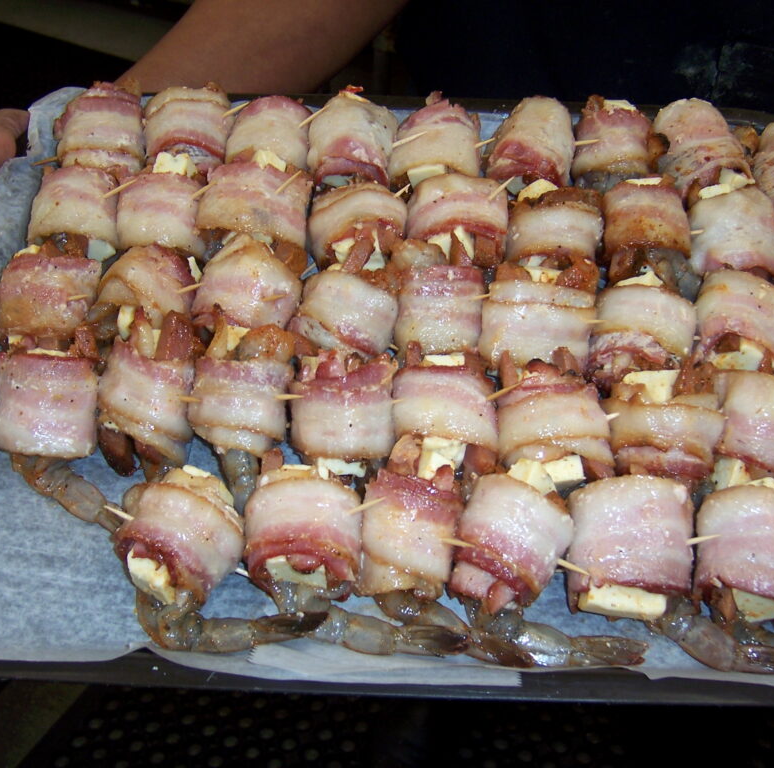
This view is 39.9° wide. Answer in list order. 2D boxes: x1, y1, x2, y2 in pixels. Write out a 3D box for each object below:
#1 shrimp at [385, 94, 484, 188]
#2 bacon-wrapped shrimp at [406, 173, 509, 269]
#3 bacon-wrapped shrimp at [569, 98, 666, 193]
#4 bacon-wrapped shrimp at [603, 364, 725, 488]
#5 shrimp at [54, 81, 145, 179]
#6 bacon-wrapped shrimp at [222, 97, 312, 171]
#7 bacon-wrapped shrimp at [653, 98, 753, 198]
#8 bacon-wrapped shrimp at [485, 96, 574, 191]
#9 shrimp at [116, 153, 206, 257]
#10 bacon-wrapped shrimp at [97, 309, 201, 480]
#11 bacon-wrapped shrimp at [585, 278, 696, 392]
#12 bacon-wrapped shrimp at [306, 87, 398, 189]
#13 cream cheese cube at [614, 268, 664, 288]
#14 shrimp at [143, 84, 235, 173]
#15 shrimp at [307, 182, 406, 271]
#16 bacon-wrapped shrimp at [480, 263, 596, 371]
[{"bbox_3d":[0.025,-0.127,0.564,0.045,0.035,0.045,2,60,0],"label":"shrimp"},{"bbox_3d":[0.037,-0.082,0.564,0.053,0.040,0.044,1,64,-1],"label":"bacon-wrapped shrimp"},{"bbox_3d":[0.121,-0.125,0.564,0.043,0.035,0.043,-3,60,-2],"label":"bacon-wrapped shrimp"},{"bbox_3d":[0.123,0.020,0.479,0.050,0.037,0.047,2,60,0],"label":"bacon-wrapped shrimp"},{"bbox_3d":[-0.151,-0.132,0.563,0.044,0.035,0.044,-5,60,-4],"label":"shrimp"},{"bbox_3d":[-0.062,-0.124,0.561,0.043,0.035,0.044,2,60,0],"label":"bacon-wrapped shrimp"},{"bbox_3d":[0.165,-0.120,0.561,0.042,0.036,0.046,-9,61,-6],"label":"bacon-wrapped shrimp"},{"bbox_3d":[0.078,-0.128,0.588,0.046,0.040,0.043,9,64,2],"label":"bacon-wrapped shrimp"},{"bbox_3d":[-0.119,-0.091,0.564,0.046,0.040,0.047,-1,64,-3],"label":"shrimp"},{"bbox_3d":[-0.116,0.005,0.517,0.047,0.040,0.068,1,64,-1],"label":"bacon-wrapped shrimp"},{"bbox_3d":[0.119,-0.019,0.502,0.047,0.036,0.046,9,60,4],"label":"bacon-wrapped shrimp"},{"bbox_3d":[-0.018,-0.127,0.562,0.044,0.036,0.045,2,60,0],"label":"bacon-wrapped shrimp"},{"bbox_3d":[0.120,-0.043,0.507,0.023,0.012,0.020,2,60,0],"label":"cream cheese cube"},{"bbox_3d":[-0.108,-0.134,0.585,0.047,0.040,0.043,-1,64,-3],"label":"shrimp"},{"bbox_3d":[-0.016,-0.076,0.560,0.050,0.040,0.043,1,64,-1],"label":"shrimp"},{"bbox_3d":[0.076,-0.029,0.540,0.055,0.040,0.050,1,64,-1],"label":"bacon-wrapped shrimp"}]

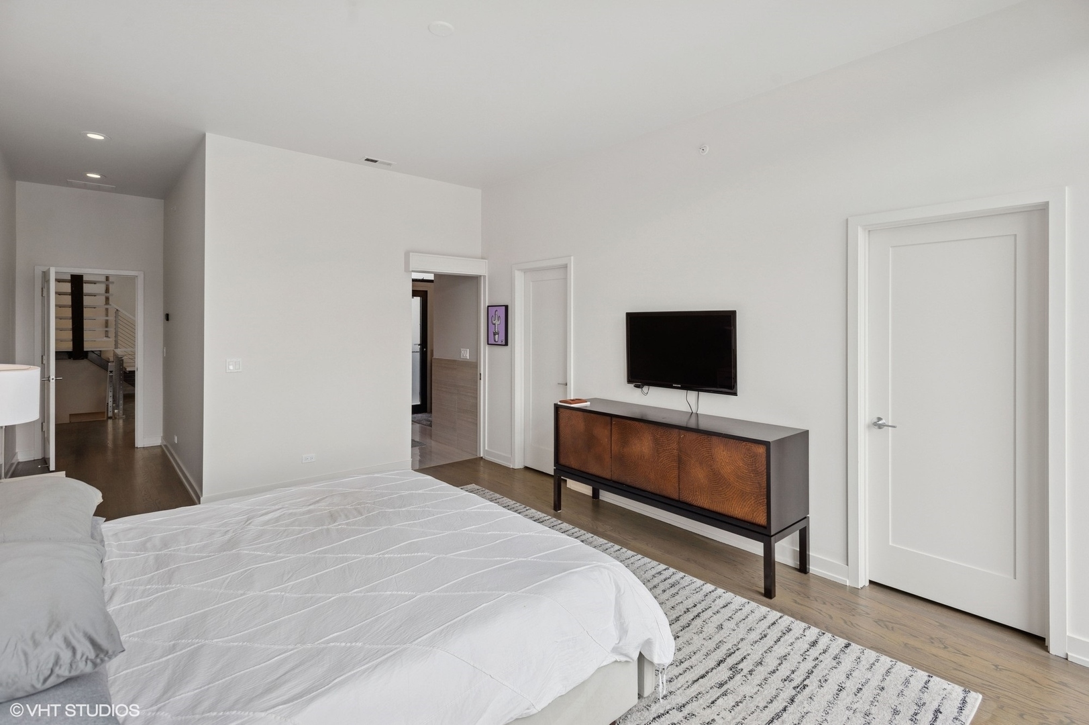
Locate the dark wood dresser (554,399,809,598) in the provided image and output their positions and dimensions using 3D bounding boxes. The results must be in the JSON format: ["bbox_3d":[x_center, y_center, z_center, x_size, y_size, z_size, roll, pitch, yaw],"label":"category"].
[{"bbox_3d":[0.842,0.812,3.632,0.460,0.868,1.775,-3,5,-40],"label":"dark wood dresser"}]

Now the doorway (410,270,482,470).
[{"bbox_3d":[-1.060,0.079,5.575,0.840,2.040,0.150,-3,5,-40],"label":"doorway"}]

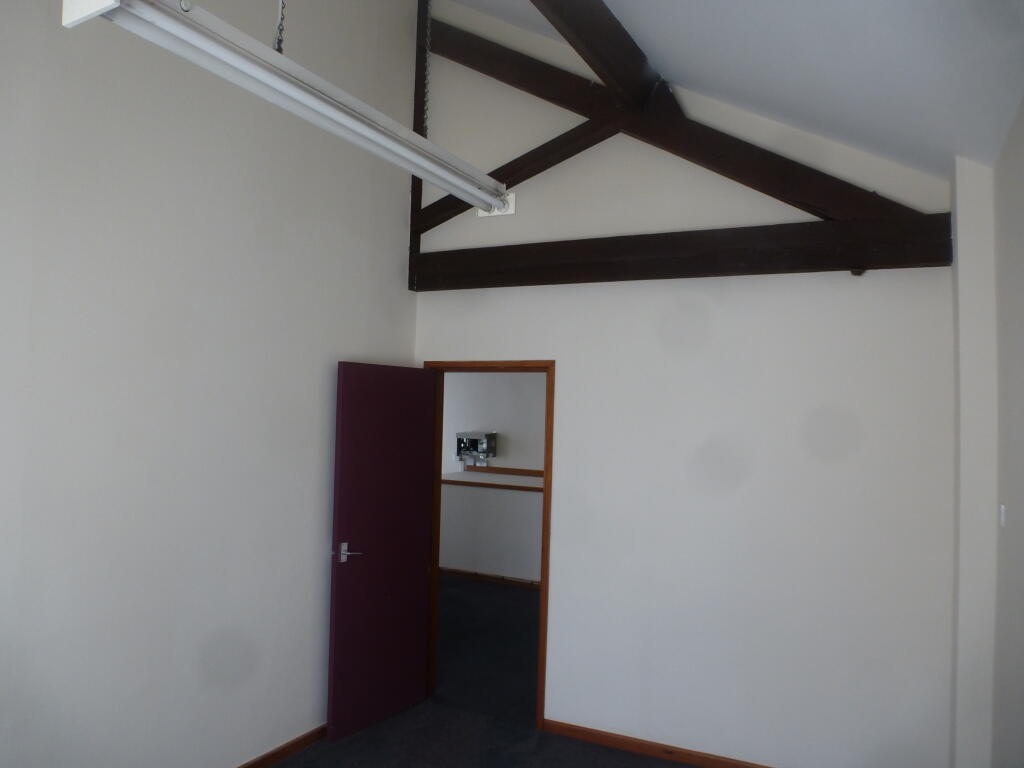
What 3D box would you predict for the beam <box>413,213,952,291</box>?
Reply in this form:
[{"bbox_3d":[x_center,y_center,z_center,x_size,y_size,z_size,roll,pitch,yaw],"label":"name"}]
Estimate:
[{"bbox_3d":[0.695,-0.668,3.805,2.843,0.226,0.110,0,-3,24],"label":"beam"}]

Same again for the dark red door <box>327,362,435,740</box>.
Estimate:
[{"bbox_3d":[-0.720,0.886,4.017,0.045,1.981,0.742,0,-3,33],"label":"dark red door"}]

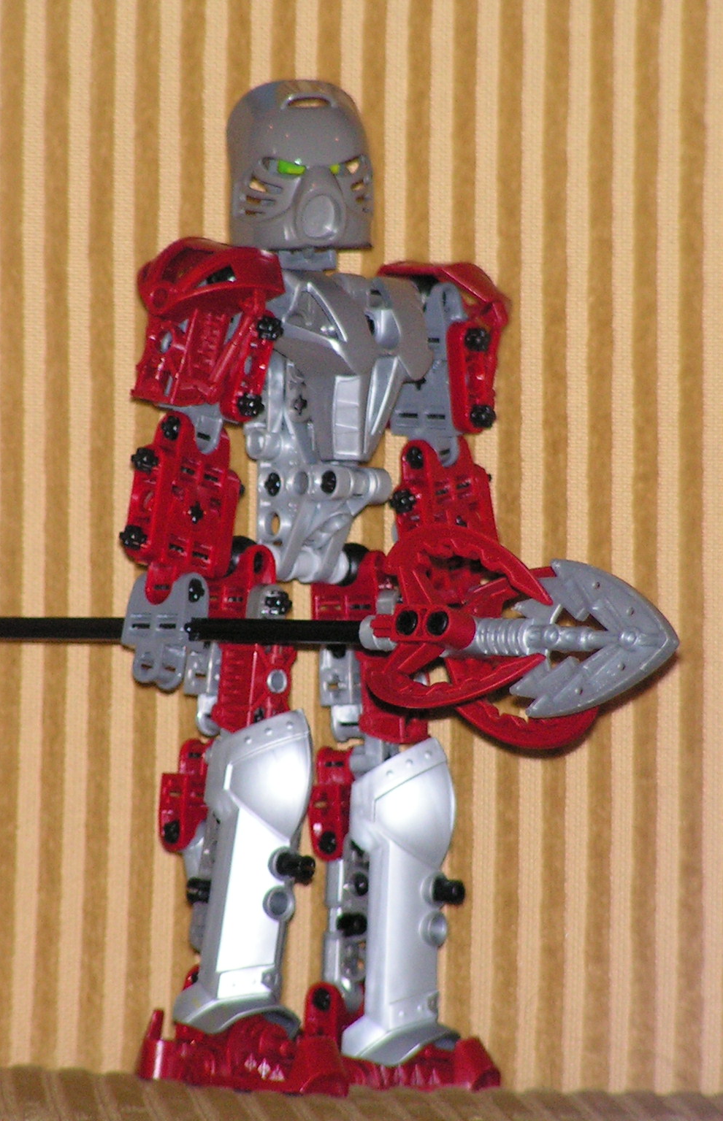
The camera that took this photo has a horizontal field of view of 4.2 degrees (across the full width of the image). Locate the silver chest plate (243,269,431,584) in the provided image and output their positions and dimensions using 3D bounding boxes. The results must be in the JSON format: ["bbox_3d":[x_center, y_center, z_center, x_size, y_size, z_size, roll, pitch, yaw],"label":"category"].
[{"bbox_3d":[-0.005,-0.027,1.970,0.030,0.060,0.023,0,6,-33],"label":"silver chest plate"}]

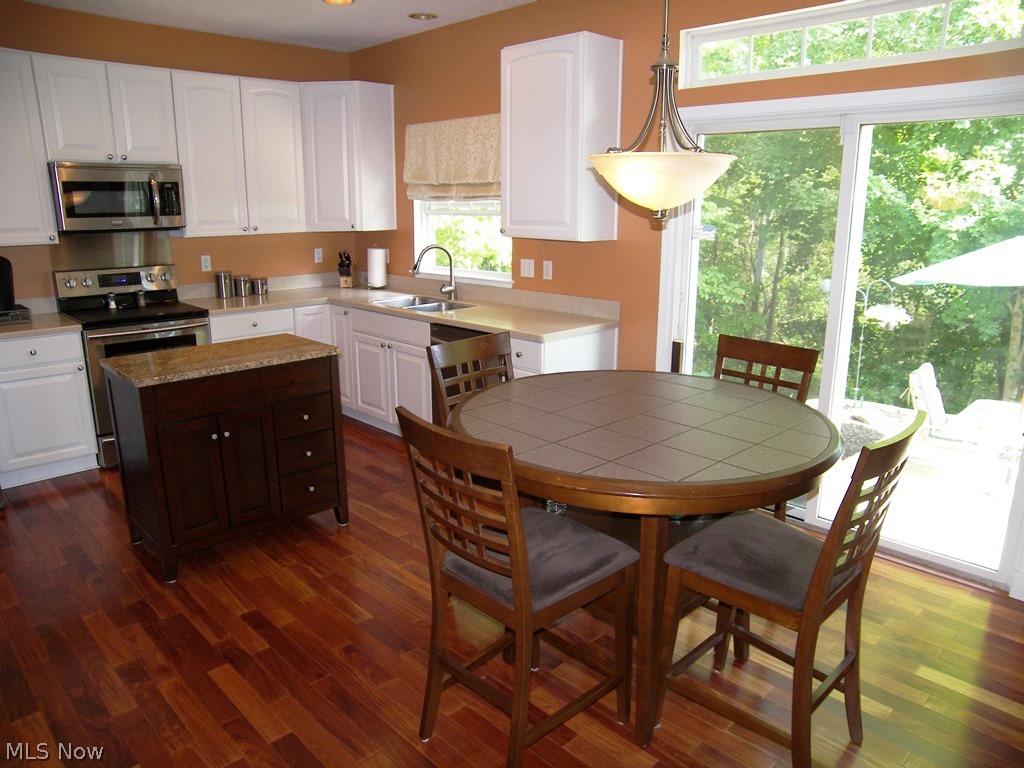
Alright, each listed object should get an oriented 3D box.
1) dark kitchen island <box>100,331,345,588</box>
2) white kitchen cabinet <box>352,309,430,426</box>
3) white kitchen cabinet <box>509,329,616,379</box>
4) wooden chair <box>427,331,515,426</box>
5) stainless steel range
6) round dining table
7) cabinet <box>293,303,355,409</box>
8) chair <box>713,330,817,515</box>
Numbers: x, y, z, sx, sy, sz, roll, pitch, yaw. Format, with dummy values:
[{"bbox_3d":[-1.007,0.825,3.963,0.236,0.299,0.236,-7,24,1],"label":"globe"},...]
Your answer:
[{"bbox_3d":[-1.333,0.303,3.398,0.555,0.900,0.940,13,19,43],"label":"dark kitchen island"},{"bbox_3d":[-0.604,-0.117,5.031,0.620,0.800,0.930,-13,19,-42],"label":"white kitchen cabinet"},{"bbox_3d":[0.260,0.094,4.146,0.620,0.800,0.400,-13,19,-42],"label":"white kitchen cabinet"},{"bbox_3d":[0.014,0.362,2.849,0.570,1.030,0.465,13,19,43],"label":"wooden chair"},{"bbox_3d":[-2.434,-0.144,4.663,0.755,1.180,0.690,-13,19,-42],"label":"stainless steel range"},{"bbox_3d":[0.413,0.552,2.448,1.210,0.936,1.210,0,15,0],"label":"round dining table"},{"bbox_3d":[-1.339,-0.248,5.587,0.900,0.800,0.900,-13,19,-42],"label":"cabinet"},{"bbox_3d":[0.814,0.381,2.749,0.570,1.030,0.465,-12,18,-40],"label":"chair"}]

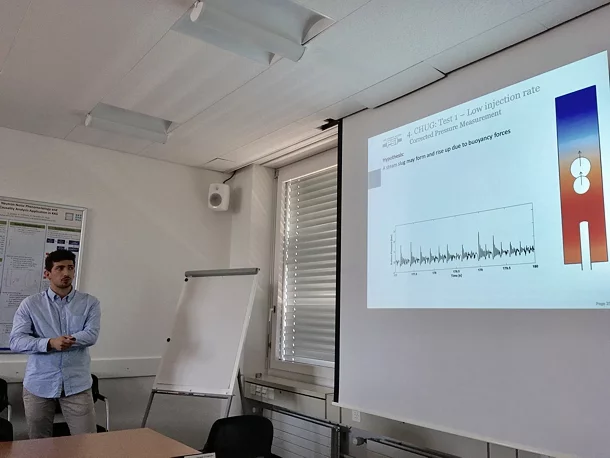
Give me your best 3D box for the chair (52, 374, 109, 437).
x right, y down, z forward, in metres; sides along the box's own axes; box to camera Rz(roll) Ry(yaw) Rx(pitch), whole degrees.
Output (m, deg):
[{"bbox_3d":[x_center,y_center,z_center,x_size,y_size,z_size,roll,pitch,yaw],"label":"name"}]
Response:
[{"bbox_3d":[-1.802,1.564,3.850,0.570,0.830,0.550,8,-11,-37],"label":"chair"}]

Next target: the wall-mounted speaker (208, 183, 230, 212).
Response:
[{"bbox_3d":[-0.845,-0.310,5.033,0.186,0.277,0.176,-1,-3,17],"label":"wall-mounted speaker"}]

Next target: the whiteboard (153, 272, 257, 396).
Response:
[{"bbox_3d":[-0.754,0.771,4.000,0.700,1.010,0.050,-4,-33,23],"label":"whiteboard"}]

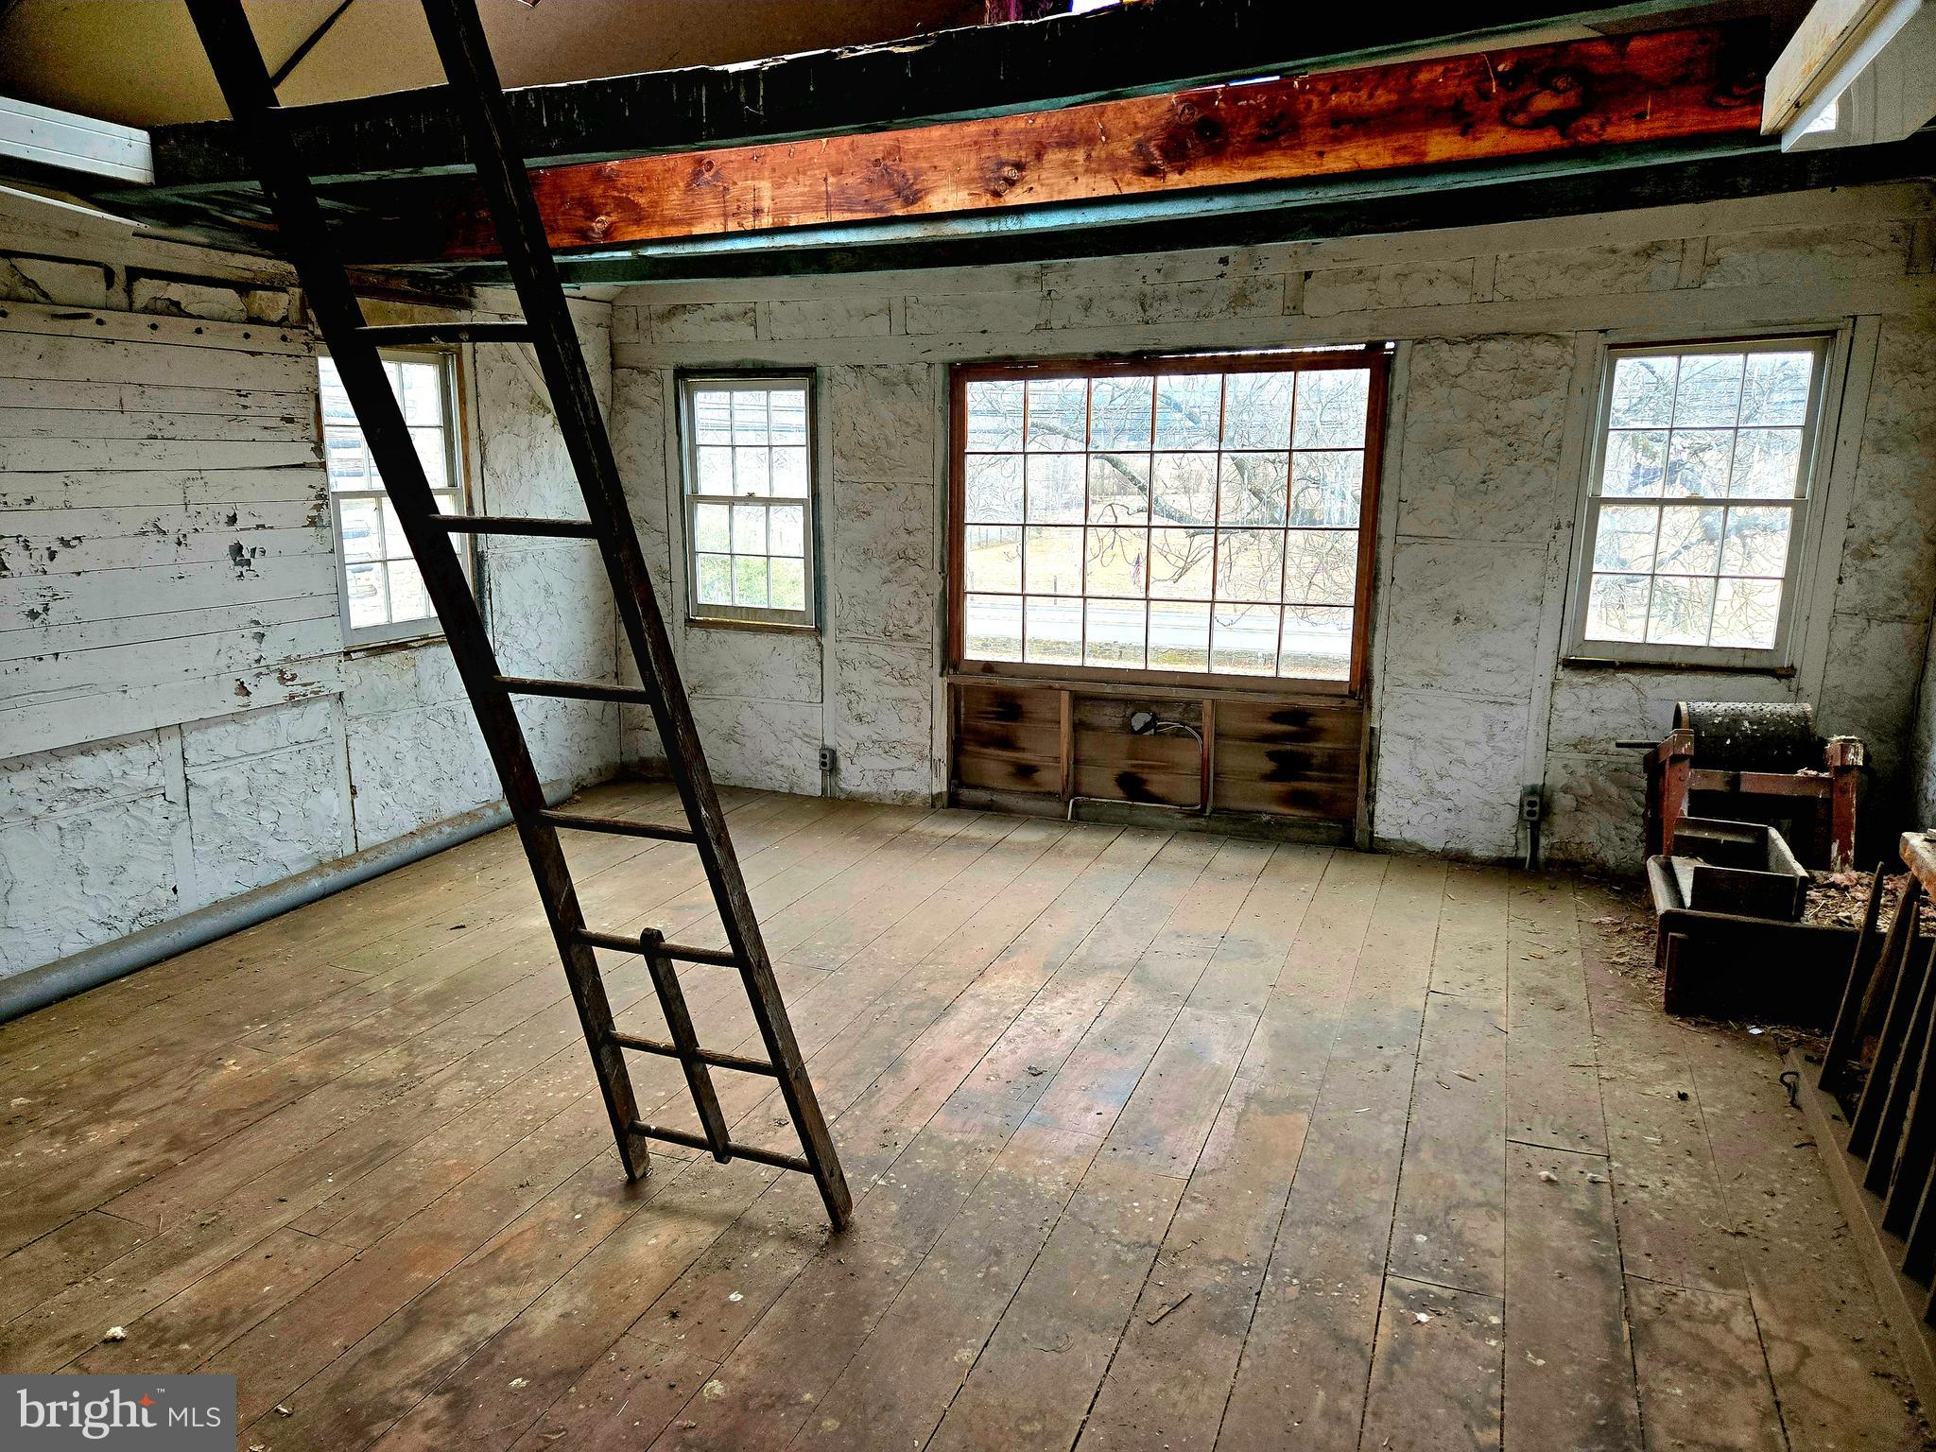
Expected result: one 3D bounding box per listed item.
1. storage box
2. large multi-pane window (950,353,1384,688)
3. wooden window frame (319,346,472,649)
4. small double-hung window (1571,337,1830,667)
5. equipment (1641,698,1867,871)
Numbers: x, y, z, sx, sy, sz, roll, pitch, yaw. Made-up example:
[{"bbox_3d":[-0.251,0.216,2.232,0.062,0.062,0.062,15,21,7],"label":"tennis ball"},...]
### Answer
[{"bbox_3d":[2.344,0.441,3.950,0.296,0.152,0.552,5,13,22],"label":"storage box"},{"bbox_3d":[0.770,-0.863,5.542,1.872,1.413,0.112,5,13,22],"label":"large multi-pane window"},{"bbox_3d":[-2.319,-0.945,5.311,0.096,1.192,0.728,5,13,22],"label":"wooden window frame"},{"bbox_3d":[2.680,-0.823,4.750,0.762,1.216,0.104,5,13,22],"label":"small double-hung window"},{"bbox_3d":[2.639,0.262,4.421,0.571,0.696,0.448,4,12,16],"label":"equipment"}]

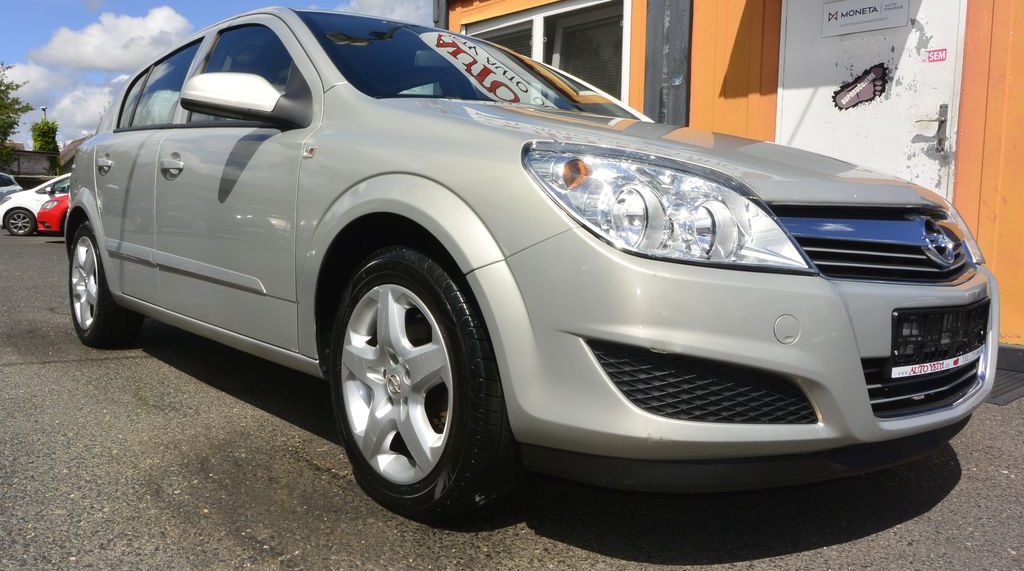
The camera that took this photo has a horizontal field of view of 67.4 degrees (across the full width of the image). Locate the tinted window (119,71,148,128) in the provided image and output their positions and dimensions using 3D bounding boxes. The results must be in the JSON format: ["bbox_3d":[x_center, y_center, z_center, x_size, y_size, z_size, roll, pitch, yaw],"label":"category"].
[{"bbox_3d":[-1.594,-0.801,3.287,0.230,0.310,0.040,7,-17,48],"label":"tinted window"}]

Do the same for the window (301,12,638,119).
[{"bbox_3d":[-0.051,-0.732,2.645,1.360,0.120,0.900,-3,34,-42],"label":"window"}]

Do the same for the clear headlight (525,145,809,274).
[{"bbox_3d":[0.284,-0.143,1.402,0.400,0.240,0.440,-3,7,-42],"label":"clear headlight"}]

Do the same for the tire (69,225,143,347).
[{"bbox_3d":[-1.944,-0.018,3.678,0.210,0.630,0.630,-3,7,-42],"label":"tire"}]

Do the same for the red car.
[{"bbox_3d":[-7.585,-1.722,15.970,1.720,1.460,4.050,6,7,39],"label":"red car"}]

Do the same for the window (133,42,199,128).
[{"bbox_3d":[-1.371,-0.800,3.069,0.680,0.410,0.050,7,-17,48],"label":"window"}]

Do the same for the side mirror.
[{"bbox_3d":[-0.717,-0.490,2.046,0.240,0.165,0.280,-3,7,-42],"label":"side mirror"}]

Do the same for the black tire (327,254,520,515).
[{"bbox_3d":[-0.196,0.209,1.747,0.210,0.630,0.630,-3,7,-42],"label":"black tire"}]

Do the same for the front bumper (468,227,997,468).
[{"bbox_3d":[0.740,0.089,1.815,1.750,0.430,0.610,-3,7,-42],"label":"front bumper"}]

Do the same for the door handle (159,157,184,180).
[{"bbox_3d":[-1.136,-0.394,2.585,0.060,0.075,0.210,-3,7,-42],"label":"door handle"}]

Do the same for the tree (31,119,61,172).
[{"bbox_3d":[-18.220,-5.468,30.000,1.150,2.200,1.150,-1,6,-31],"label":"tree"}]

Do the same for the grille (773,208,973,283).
[{"bbox_3d":[0.862,-0.090,1.668,0.880,0.160,0.170,-3,7,-42],"label":"grille"}]

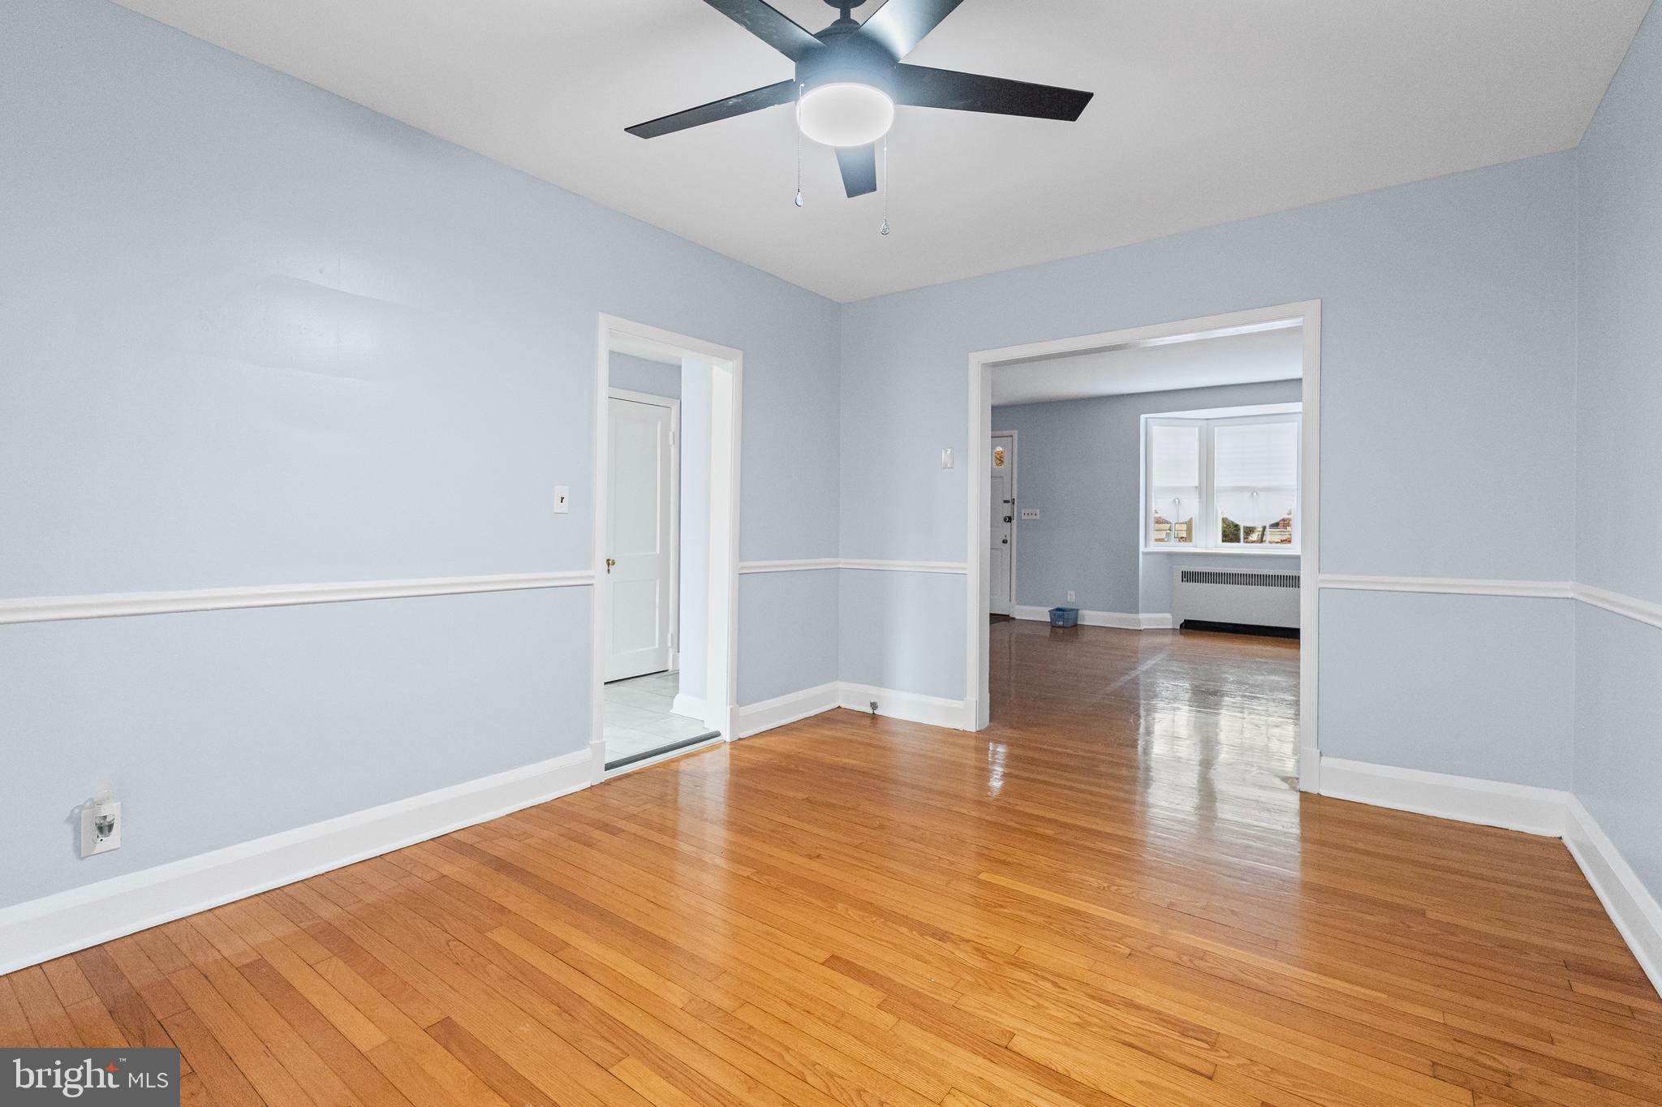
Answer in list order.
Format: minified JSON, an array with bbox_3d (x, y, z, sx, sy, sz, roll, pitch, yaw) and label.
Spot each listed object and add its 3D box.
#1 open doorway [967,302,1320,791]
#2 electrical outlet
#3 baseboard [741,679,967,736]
[{"bbox_3d":[1.488,-0.045,3.747,1.662,2.132,0.189,1,2,37],"label":"open doorway"},{"bbox_3d":[-1.982,0.752,2.007,0.022,0.125,0.076,1,2,37],"label":"electrical outlet"},{"bbox_3d":[0.135,0.926,4.101,0.911,0.167,0.956,1,2,37],"label":"baseboard"}]

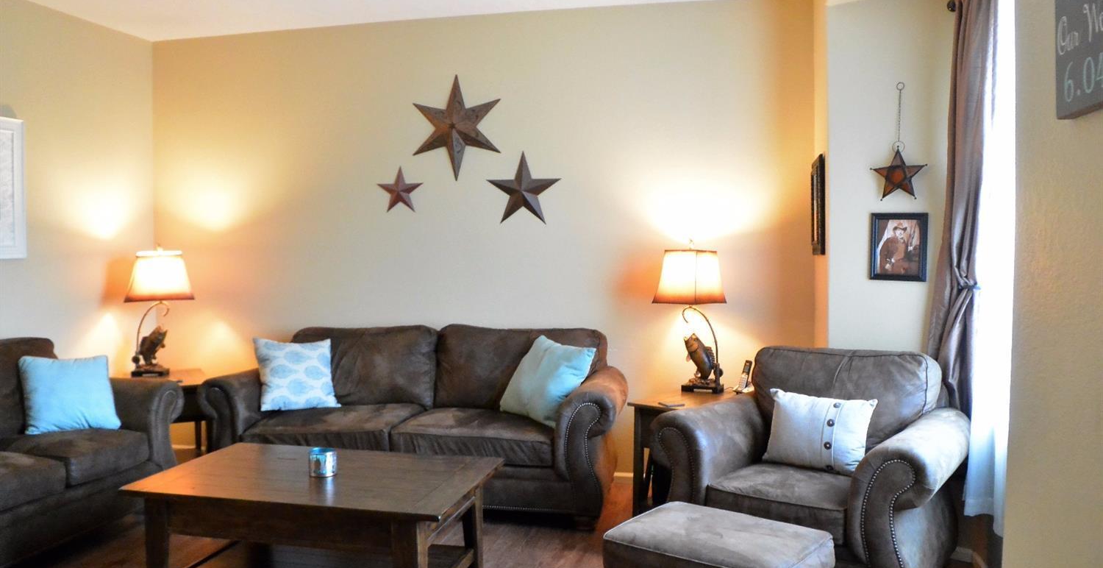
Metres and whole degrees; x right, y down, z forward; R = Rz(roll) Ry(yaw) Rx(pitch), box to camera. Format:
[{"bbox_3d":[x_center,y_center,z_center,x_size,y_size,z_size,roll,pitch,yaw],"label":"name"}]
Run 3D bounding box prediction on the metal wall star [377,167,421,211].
[{"bbox_3d":[-0.929,-0.582,5.086,0.304,0.277,0.038,0,2,13],"label":"metal wall star"}]

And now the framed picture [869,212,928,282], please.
[{"bbox_3d":[1.561,-0.165,3.719,0.243,0.302,0.020,2,3,37],"label":"framed picture"}]

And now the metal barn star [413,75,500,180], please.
[{"bbox_3d":[-0.576,-0.939,4.975,0.556,0.629,0.063,0,2,13],"label":"metal barn star"}]

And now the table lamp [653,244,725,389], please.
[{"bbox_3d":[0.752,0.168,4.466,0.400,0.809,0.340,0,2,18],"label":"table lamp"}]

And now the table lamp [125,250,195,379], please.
[{"bbox_3d":[-2.399,0.156,5.081,0.385,0.809,0.280,-1,2,-22],"label":"table lamp"}]

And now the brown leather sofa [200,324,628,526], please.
[{"bbox_3d":[-0.678,0.708,4.606,2.255,0.940,0.910,0,2,13],"label":"brown leather sofa"}]

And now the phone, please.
[{"bbox_3d":[1.041,0.489,4.458,0.090,0.165,0.075,-2,3,-40],"label":"phone"}]

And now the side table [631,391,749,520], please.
[{"bbox_3d":[0.795,0.886,4.214,0.510,0.605,0.680,2,3,40],"label":"side table"}]

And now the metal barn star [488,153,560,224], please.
[{"bbox_3d":[-0.166,-0.568,4.897,0.458,0.430,0.055,0,2,13],"label":"metal barn star"}]

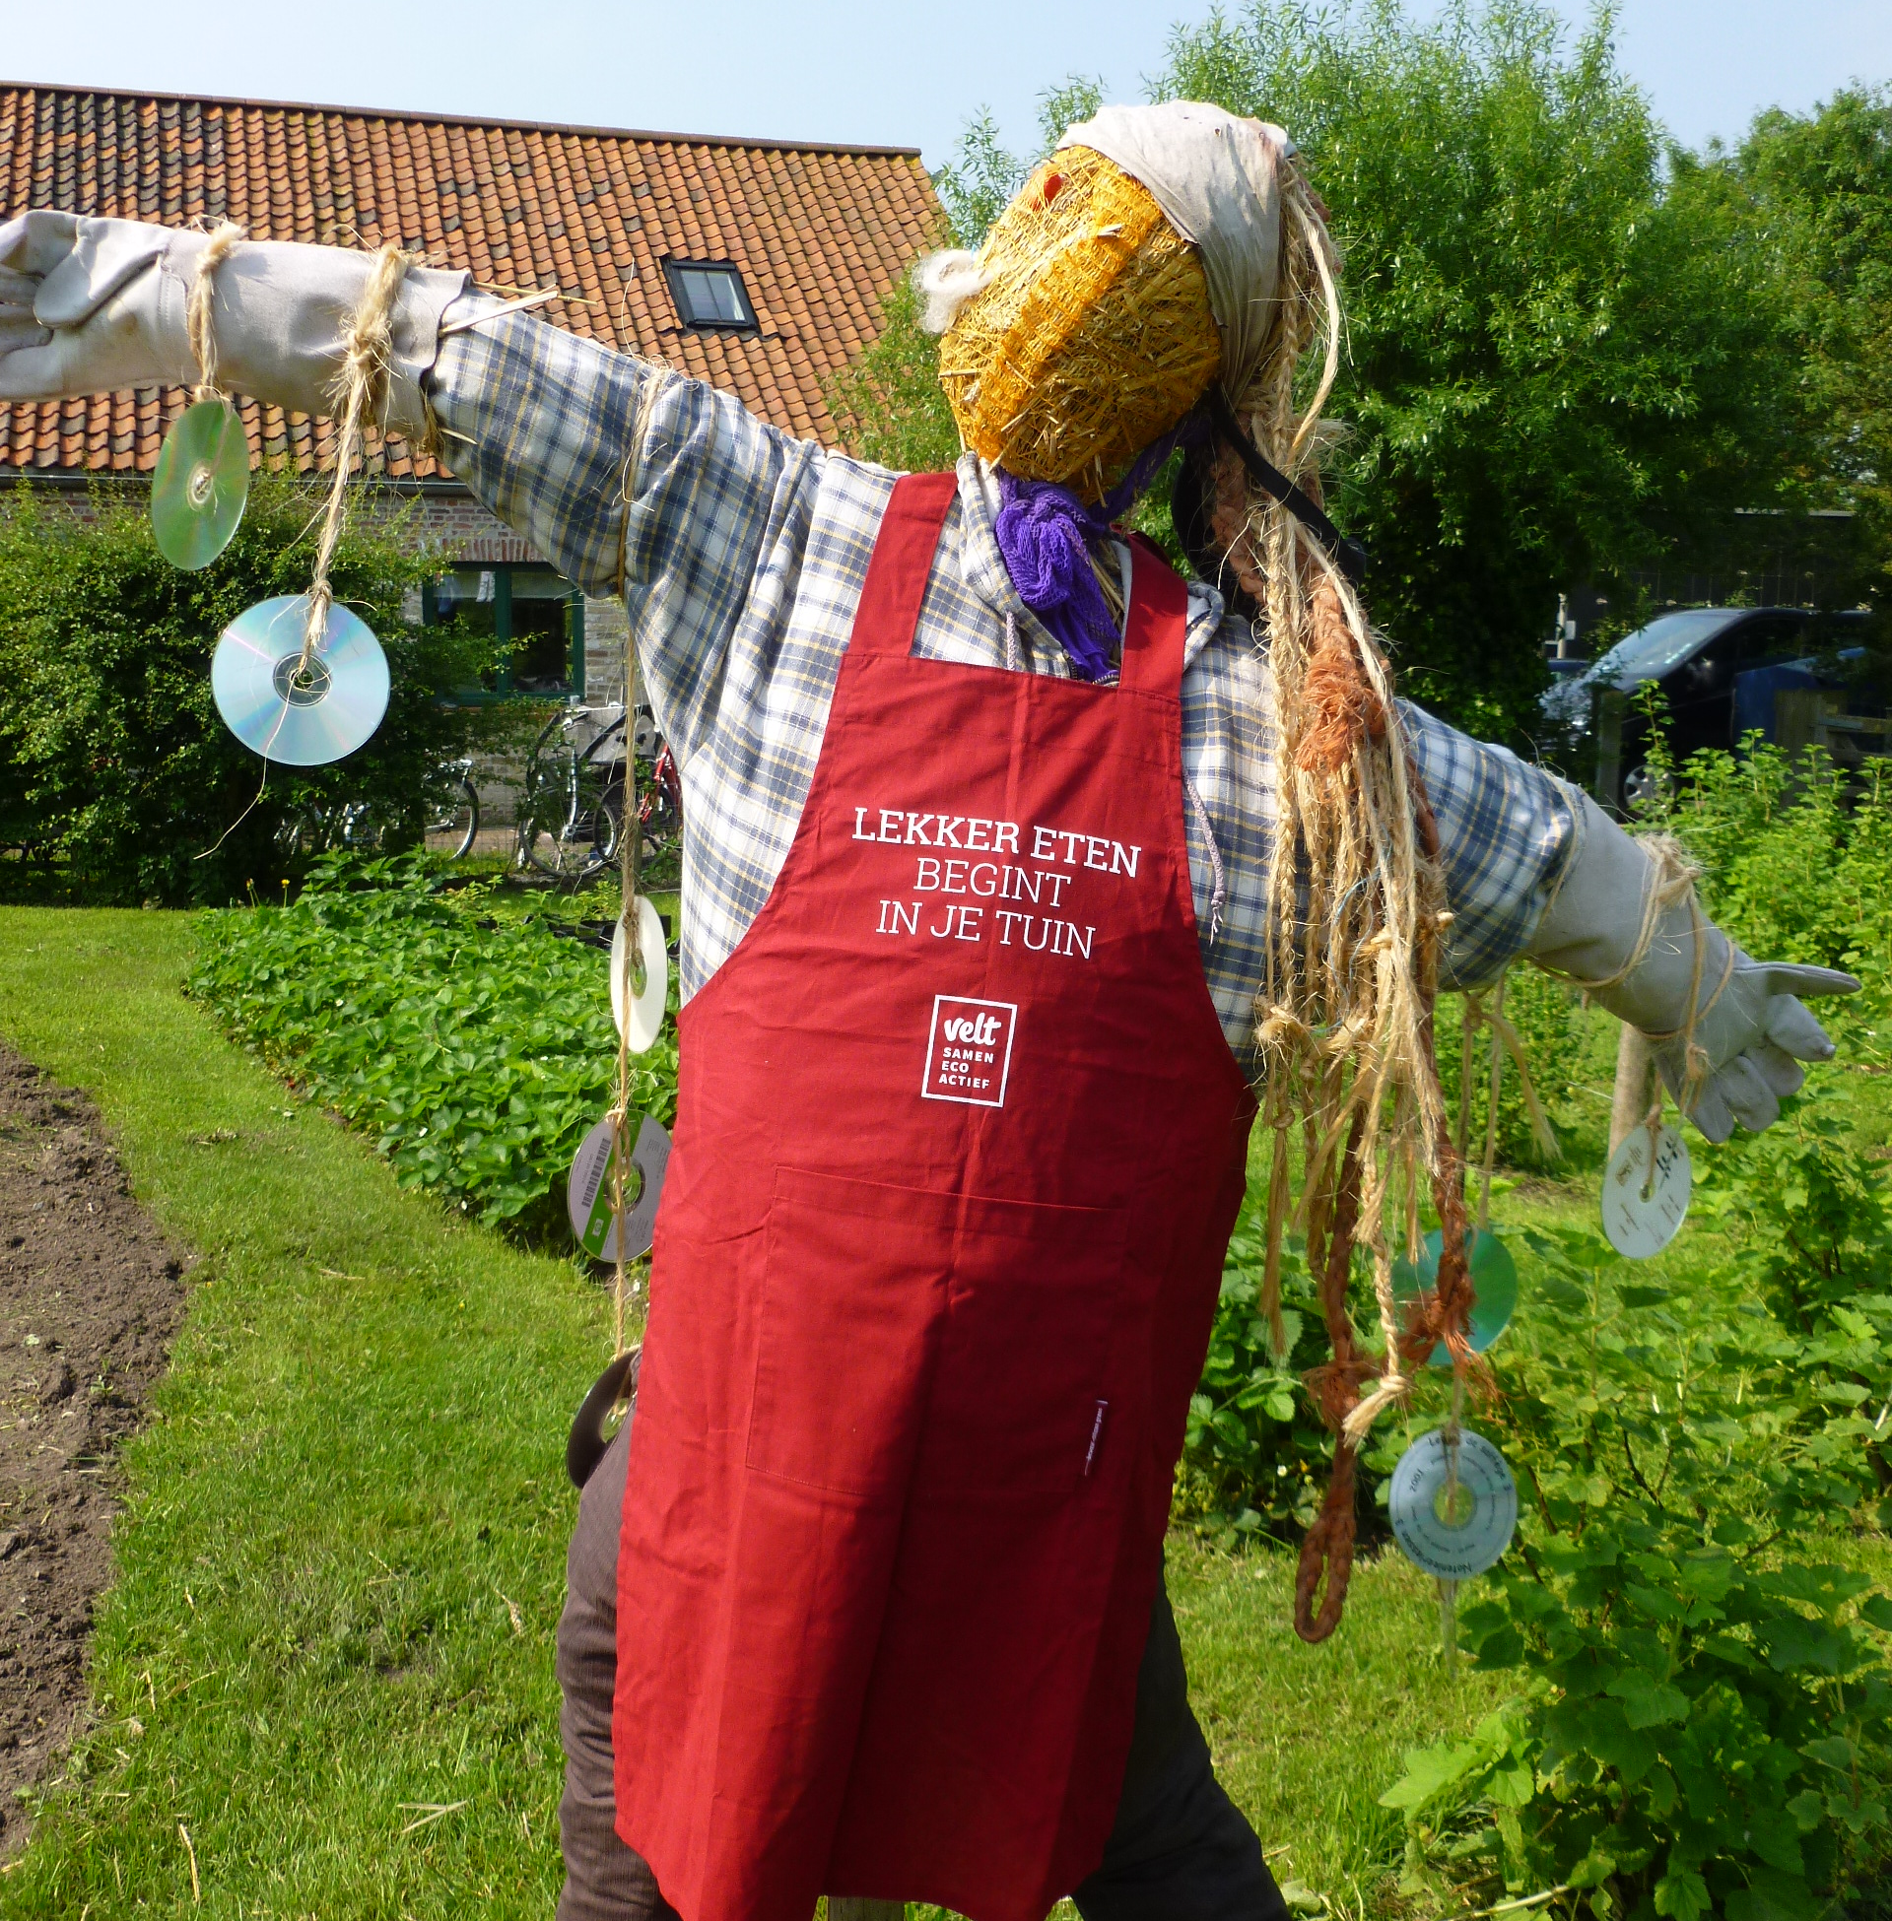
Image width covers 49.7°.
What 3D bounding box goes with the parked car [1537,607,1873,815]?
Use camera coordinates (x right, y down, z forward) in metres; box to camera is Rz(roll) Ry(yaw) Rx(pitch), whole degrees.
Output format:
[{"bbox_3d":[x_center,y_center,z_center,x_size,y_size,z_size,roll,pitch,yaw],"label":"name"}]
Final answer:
[{"bbox_3d":[6.500,-1.870,15.600,4.300,1.620,1.780,0,9,-5],"label":"parked car"}]

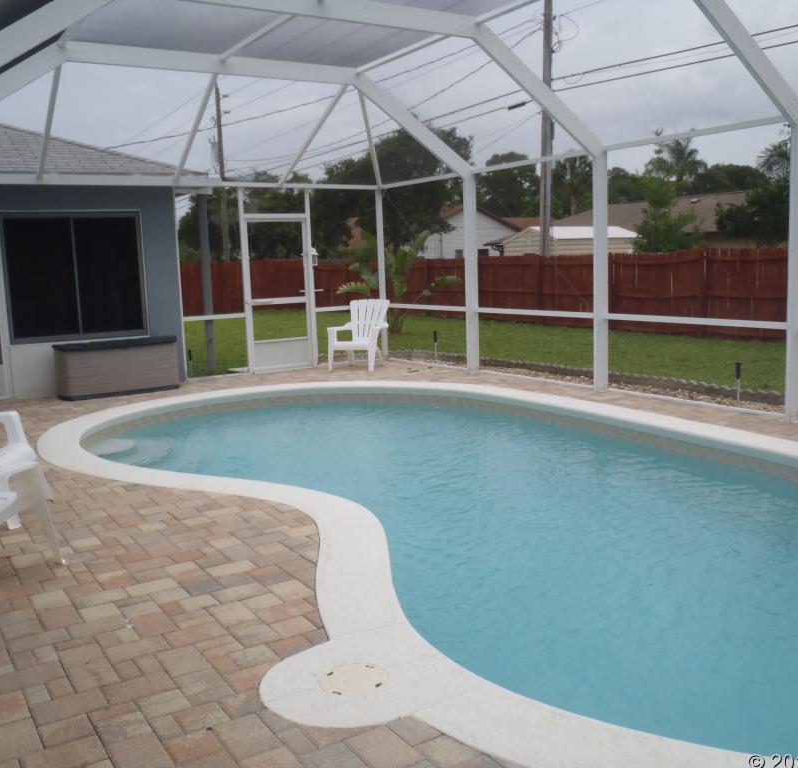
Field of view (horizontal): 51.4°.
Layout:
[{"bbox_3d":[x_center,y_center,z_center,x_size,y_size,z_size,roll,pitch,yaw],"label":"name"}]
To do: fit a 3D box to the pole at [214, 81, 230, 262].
[{"bbox_3d":[-7.933,-8.574,37.613,0.310,10.082,0.310,-2,8,0],"label":"pole"}]

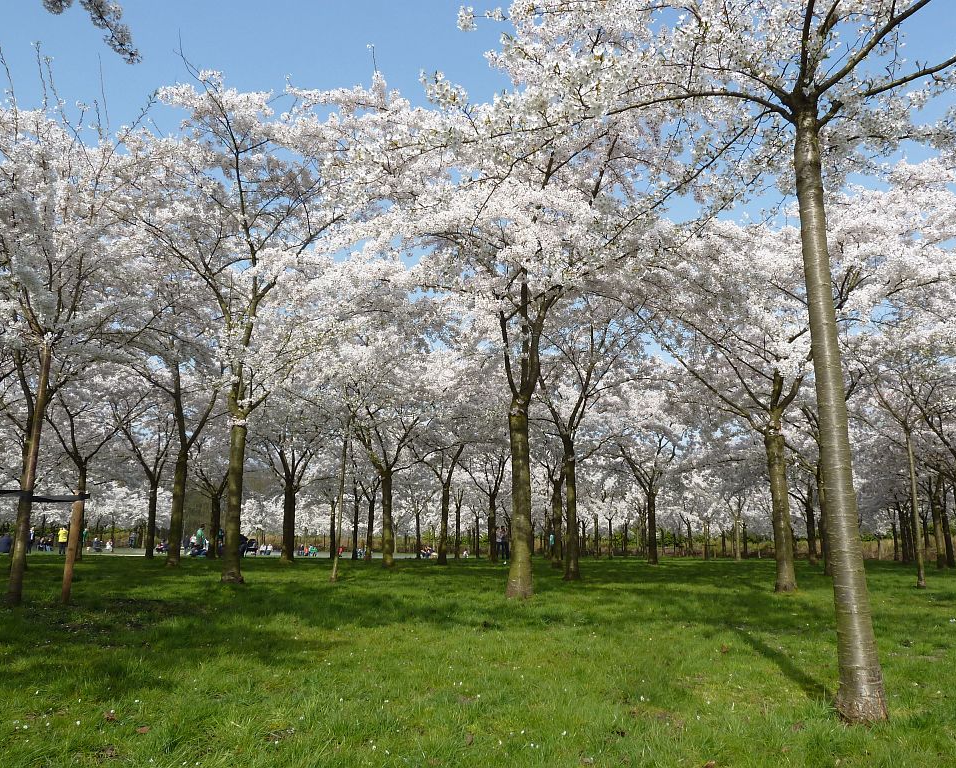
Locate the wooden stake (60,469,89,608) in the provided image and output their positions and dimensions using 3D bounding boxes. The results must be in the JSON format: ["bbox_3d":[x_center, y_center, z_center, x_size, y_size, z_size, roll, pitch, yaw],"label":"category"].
[{"bbox_3d":[-6.863,2.726,12.527,0.163,1.897,0.163,6,-13,-28],"label":"wooden stake"}]

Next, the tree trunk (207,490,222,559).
[{"bbox_3d":[-12.438,6.639,34.977,0.410,3.177,0.410,4,-12,-19],"label":"tree trunk"}]

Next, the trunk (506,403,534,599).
[{"bbox_3d":[0.795,2.167,14.085,0.426,3.645,0.426,-1,-12,3],"label":"trunk"}]

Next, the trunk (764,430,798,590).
[{"bbox_3d":[6.429,2.657,15.724,0.397,3.362,0.397,-4,-12,22],"label":"trunk"}]

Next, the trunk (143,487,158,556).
[{"bbox_3d":[-15.295,6.459,34.779,0.339,3.440,0.339,5,-13,-23],"label":"trunk"}]

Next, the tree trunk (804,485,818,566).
[{"bbox_3d":[12.973,5.515,28.812,0.280,3.018,0.280,-5,-13,23],"label":"tree trunk"}]

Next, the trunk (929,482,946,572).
[{"bbox_3d":[16.760,5.137,26.887,0.342,3.092,0.342,-7,-14,31],"label":"trunk"}]

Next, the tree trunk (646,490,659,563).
[{"bbox_3d":[6.972,5.688,29.506,0.326,2.932,0.326,-3,-12,13],"label":"tree trunk"}]

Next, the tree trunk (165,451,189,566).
[{"bbox_3d":[-10.910,4.510,27.015,0.439,4.174,0.439,5,-12,-21],"label":"tree trunk"}]

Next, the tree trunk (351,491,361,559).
[{"bbox_3d":[-6.047,6.989,36.580,0.270,3.314,0.270,2,-12,-9],"label":"tree trunk"}]

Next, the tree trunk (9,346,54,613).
[{"bbox_3d":[-6.780,1.263,11.204,0.219,3.970,0.219,6,-13,-30],"label":"tree trunk"}]

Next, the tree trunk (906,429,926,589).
[{"bbox_3d":[9.875,2.781,16.707,0.161,3.527,0.161,-7,-13,29],"label":"tree trunk"}]

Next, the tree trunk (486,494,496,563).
[{"bbox_3d":[0.696,6.674,34.348,0.368,3.055,0.368,0,-12,1],"label":"tree trunk"}]

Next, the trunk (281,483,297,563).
[{"bbox_3d":[-8.059,5.881,31.453,0.472,3.273,0.472,3,-12,-14],"label":"trunk"}]

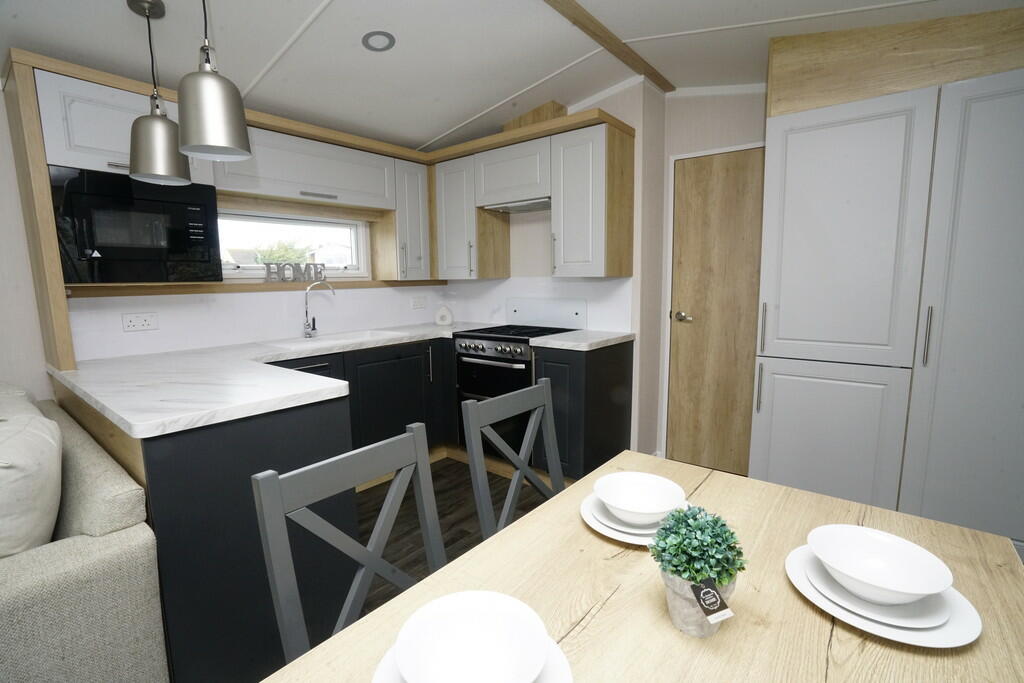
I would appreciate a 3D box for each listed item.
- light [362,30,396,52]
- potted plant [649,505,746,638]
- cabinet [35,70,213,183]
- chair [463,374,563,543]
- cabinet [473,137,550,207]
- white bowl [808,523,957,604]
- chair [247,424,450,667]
[{"bbox_3d":[-0.595,-1.348,2.030,0.145,0.030,0.145,-8,2,0],"label":"light"},{"bbox_3d":[0.271,0.330,0.655,0.136,0.167,0.136,5,9,37],"label":"potted plant"},{"bbox_3d":[-1.758,-0.910,2.075,0.320,0.349,0.582,5,9,37],"label":"cabinet"},{"bbox_3d":[0.181,0.614,1.413,0.485,0.895,0.420,5,9,37],"label":"chair"},{"bbox_3d":[0.113,-1.064,2.995,0.595,0.339,0.385,5,9,37],"label":"cabinet"},{"bbox_3d":[0.565,0.358,0.711,0.177,0.053,0.177,-1,7,0],"label":"white bowl"},{"bbox_3d":[-0.168,0.687,0.938,0.500,0.870,0.420,5,10,38],"label":"chair"}]

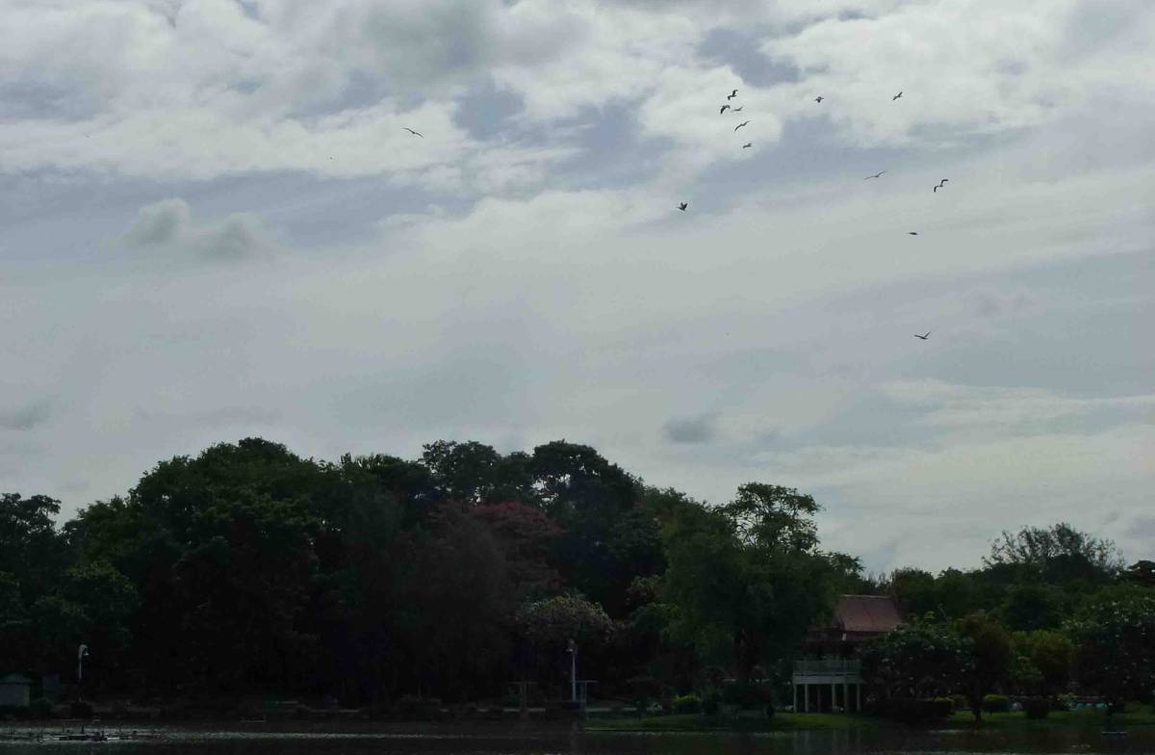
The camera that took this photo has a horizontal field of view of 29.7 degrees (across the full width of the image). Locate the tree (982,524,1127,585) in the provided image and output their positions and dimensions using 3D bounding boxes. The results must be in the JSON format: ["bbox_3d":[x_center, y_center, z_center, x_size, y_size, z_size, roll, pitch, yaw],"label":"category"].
[{"bbox_3d":[40.433,19.859,185.000,12.000,14.500,11.000,-2,-8,12],"label":"tree"}]

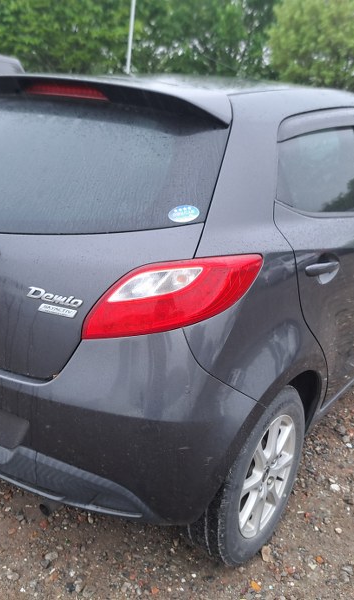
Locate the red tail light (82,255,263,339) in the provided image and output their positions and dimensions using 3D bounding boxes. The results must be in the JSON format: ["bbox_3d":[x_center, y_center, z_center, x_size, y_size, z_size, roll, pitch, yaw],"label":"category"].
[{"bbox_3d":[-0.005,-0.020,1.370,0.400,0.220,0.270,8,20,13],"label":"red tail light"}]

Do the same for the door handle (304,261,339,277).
[{"bbox_3d":[0.420,-0.090,1.597,0.050,0.045,0.210,16,23,32],"label":"door handle"}]

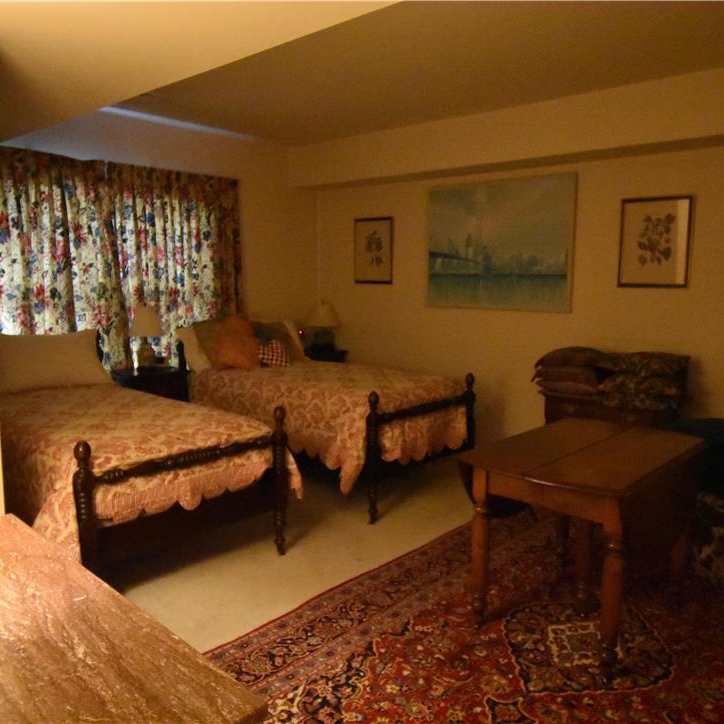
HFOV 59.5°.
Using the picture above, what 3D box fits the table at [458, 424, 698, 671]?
[{"bbox_3d":[0.981,0.727,2.787,0.679,0.718,1.055,7,10,41],"label":"table"}]

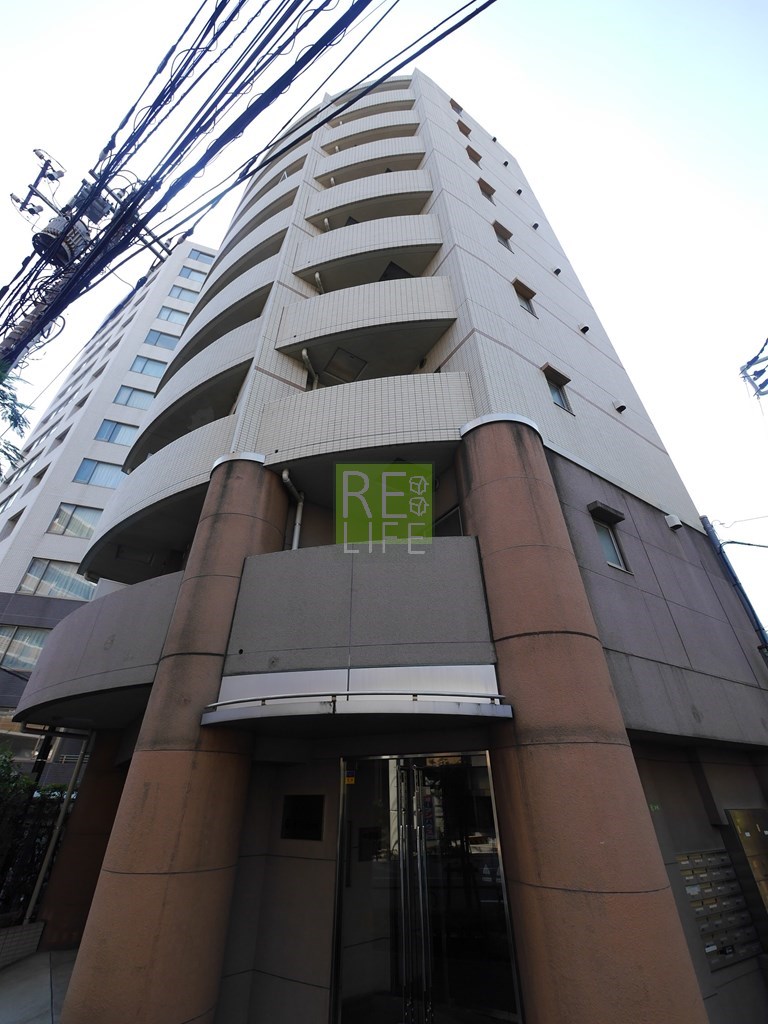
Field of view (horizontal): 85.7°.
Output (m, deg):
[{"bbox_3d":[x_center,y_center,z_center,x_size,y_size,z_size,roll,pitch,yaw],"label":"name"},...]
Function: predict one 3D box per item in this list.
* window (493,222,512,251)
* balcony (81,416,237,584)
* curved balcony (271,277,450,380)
[{"bbox_3d":[3.032,-6.873,10.407,0.600,0.880,0.200,19,-39,-27],"label":"window"},{"bbox_3d":[-4.133,-0.066,8.043,1.850,1.413,5.284,25,-42,-33],"label":"balcony"},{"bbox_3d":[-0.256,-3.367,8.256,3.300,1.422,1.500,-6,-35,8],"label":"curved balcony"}]

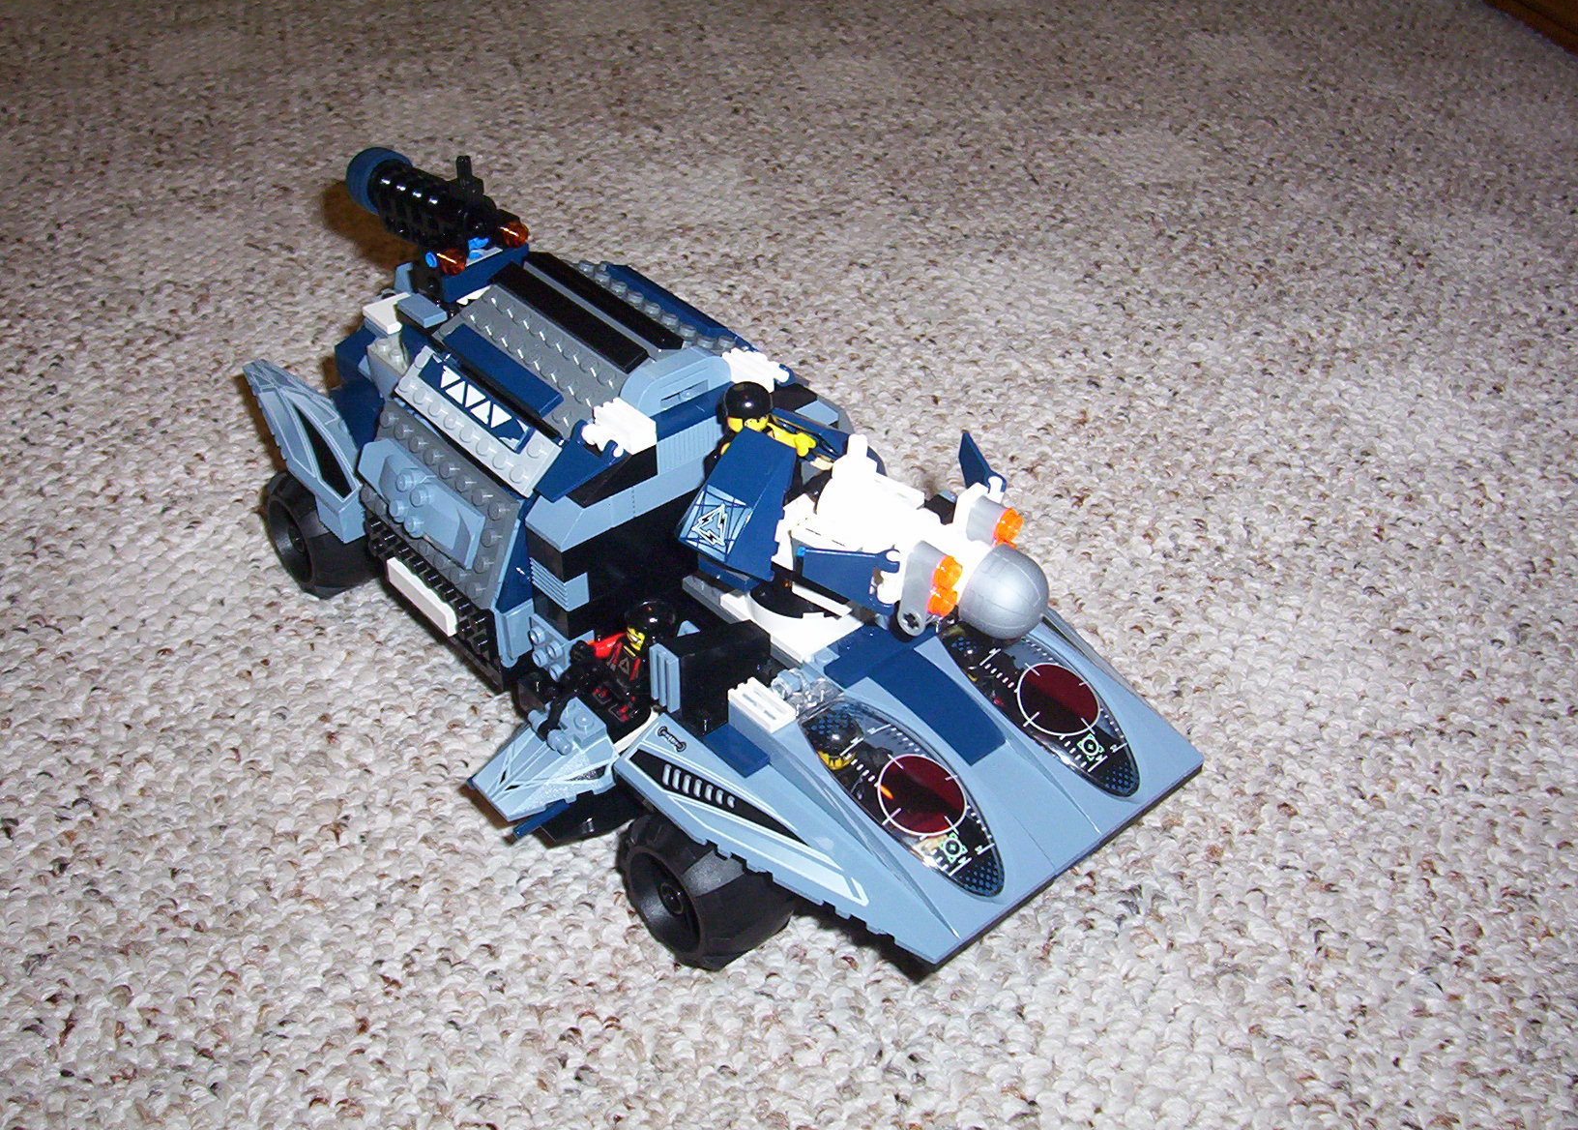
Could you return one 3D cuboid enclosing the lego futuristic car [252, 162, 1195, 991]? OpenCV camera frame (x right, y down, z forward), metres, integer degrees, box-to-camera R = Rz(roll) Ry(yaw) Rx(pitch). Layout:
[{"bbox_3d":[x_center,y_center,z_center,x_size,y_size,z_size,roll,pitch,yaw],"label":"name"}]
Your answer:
[{"bbox_3d":[-0.035,-0.019,0.563,0.170,0.144,0.327,-28,46,-31],"label":"lego futuristic car"}]

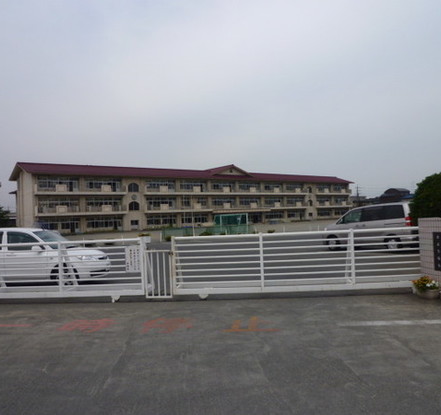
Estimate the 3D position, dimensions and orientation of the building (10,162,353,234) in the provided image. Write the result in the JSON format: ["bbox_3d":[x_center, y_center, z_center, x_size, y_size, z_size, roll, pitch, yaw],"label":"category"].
[{"bbox_3d":[-0.532,-2.743,102.555,91.600,14.550,14.000,-1,-2,-35],"label":"building"}]

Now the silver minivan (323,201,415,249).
[{"bbox_3d":[6.488,0.863,16.927,1.730,1.880,4.700,-1,-2,-33],"label":"silver minivan"}]

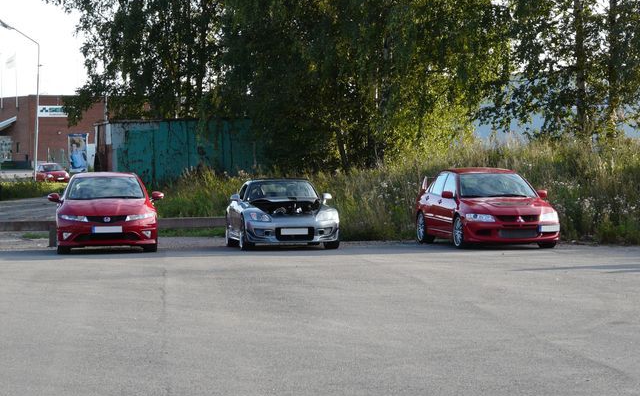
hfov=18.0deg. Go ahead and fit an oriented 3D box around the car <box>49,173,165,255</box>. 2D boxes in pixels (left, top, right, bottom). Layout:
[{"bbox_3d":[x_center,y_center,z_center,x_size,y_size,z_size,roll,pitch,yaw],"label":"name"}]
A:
[{"bbox_3d":[-3.880,0.254,36.600,1.790,1.440,4.260,0,1,-7],"label":"car"}]

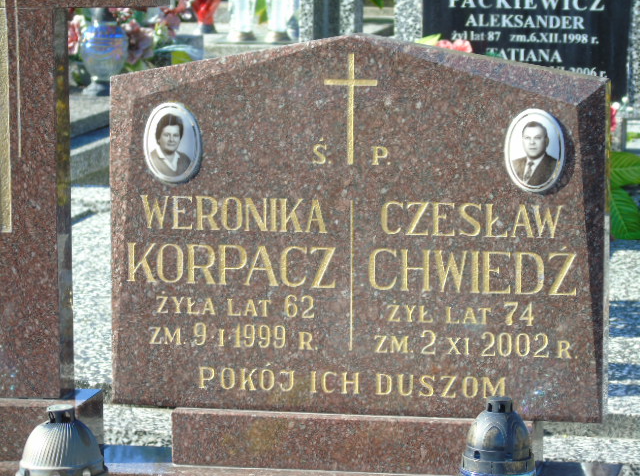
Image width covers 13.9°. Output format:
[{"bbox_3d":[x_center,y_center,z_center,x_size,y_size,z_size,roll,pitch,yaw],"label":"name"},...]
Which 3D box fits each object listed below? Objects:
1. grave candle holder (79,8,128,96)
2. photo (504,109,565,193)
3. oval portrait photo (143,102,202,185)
[{"bbox_3d":[-0.576,-0.516,7.000,0.128,0.275,0.128,0,7,0],"label":"grave candle holder"},{"bbox_3d":[0.315,-0.128,3.850,0.089,0.122,0.012,2,6,14],"label":"photo"},{"bbox_3d":[-0.224,-0.144,3.985,0.089,0.122,0.012,2,6,14],"label":"oval portrait photo"}]

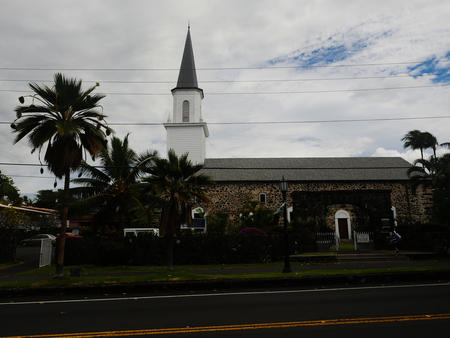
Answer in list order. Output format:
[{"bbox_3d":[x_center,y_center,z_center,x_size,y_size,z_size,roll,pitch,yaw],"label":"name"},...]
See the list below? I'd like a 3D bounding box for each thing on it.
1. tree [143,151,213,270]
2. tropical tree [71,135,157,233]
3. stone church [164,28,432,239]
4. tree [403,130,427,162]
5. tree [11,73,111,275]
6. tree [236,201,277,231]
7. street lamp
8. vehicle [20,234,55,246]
[{"bbox_3d":[-2.050,1.669,13.726,3.000,5.080,3.000,0,-10,0],"label":"tree"},{"bbox_3d":[-7.500,1.467,21.086,5.800,7.800,5.600,0,-10,0],"label":"tropical tree"},{"bbox_3d":[8.750,-6.541,49.216,36.600,34.400,15.200,0,-10,0],"label":"stone church"},{"bbox_3d":[35.700,2.015,58.614,5.000,19.400,5.000,0,-10,0],"label":"tree"},{"bbox_3d":[-6.750,-0.072,12.726,4.100,8.220,4.000,0,-10,0],"label":"tree"},{"bbox_3d":[2.000,3.571,19.679,2.700,3.150,2.500,0,-10,0],"label":"tree"},{"bbox_3d":[2.500,2.167,12.515,0.460,3.800,0.460,0,-10,0],"label":"street lamp"},{"bbox_3d":[-20.700,7.870,34.646,4.400,1.450,1.800,1,-11,-6],"label":"vehicle"}]

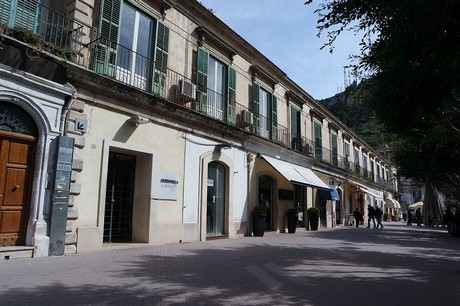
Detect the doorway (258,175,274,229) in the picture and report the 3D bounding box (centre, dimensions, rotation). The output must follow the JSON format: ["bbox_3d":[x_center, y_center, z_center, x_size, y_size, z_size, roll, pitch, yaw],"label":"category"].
[{"bbox_3d":[1.733,2.549,15.542,0.292,2.831,1.521,-6,-13,35],"label":"doorway"}]

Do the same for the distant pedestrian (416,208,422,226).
[{"bbox_3d":[17.910,6.110,29.090,0.550,1.655,0.400,-2,-11,17],"label":"distant pedestrian"}]

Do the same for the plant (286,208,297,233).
[{"bbox_3d":[3.364,3.688,16.700,0.530,1.273,0.530,-6,-13,35],"label":"plant"}]

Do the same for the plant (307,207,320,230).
[{"bbox_3d":[5.390,4.226,19.686,0.650,1.402,0.650,-6,-13,35],"label":"plant"}]

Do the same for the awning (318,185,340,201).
[{"bbox_3d":[7.153,2.829,22.147,0.998,1.198,1.692,-6,-13,35],"label":"awning"}]

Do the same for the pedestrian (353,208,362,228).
[{"bbox_3d":[10.426,5.322,25.164,0.500,1.471,0.550,0,-10,6],"label":"pedestrian"}]

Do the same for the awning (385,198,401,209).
[{"bbox_3d":[25.045,7.828,46.920,1.118,1.407,7.255,-6,-13,35],"label":"awning"}]

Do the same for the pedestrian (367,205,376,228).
[{"bbox_3d":[10.986,4.957,23.887,0.600,1.733,0.500,3,-11,-13],"label":"pedestrian"}]

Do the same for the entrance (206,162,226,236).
[{"bbox_3d":[-0.549,1.868,12.376,0.292,3.007,1.486,-6,-13,35],"label":"entrance"}]

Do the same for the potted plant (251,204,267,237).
[{"bbox_3d":[1.300,3.023,13.773,0.600,1.415,0.600,-6,-13,35],"label":"potted plant"}]

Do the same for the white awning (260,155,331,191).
[{"bbox_3d":[4.193,1.302,17.755,1.442,1.538,7.117,-6,-13,35],"label":"white awning"}]

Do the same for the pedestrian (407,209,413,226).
[{"bbox_3d":[17.631,6.323,30.174,0.450,1.630,0.500,8,-13,-36],"label":"pedestrian"}]

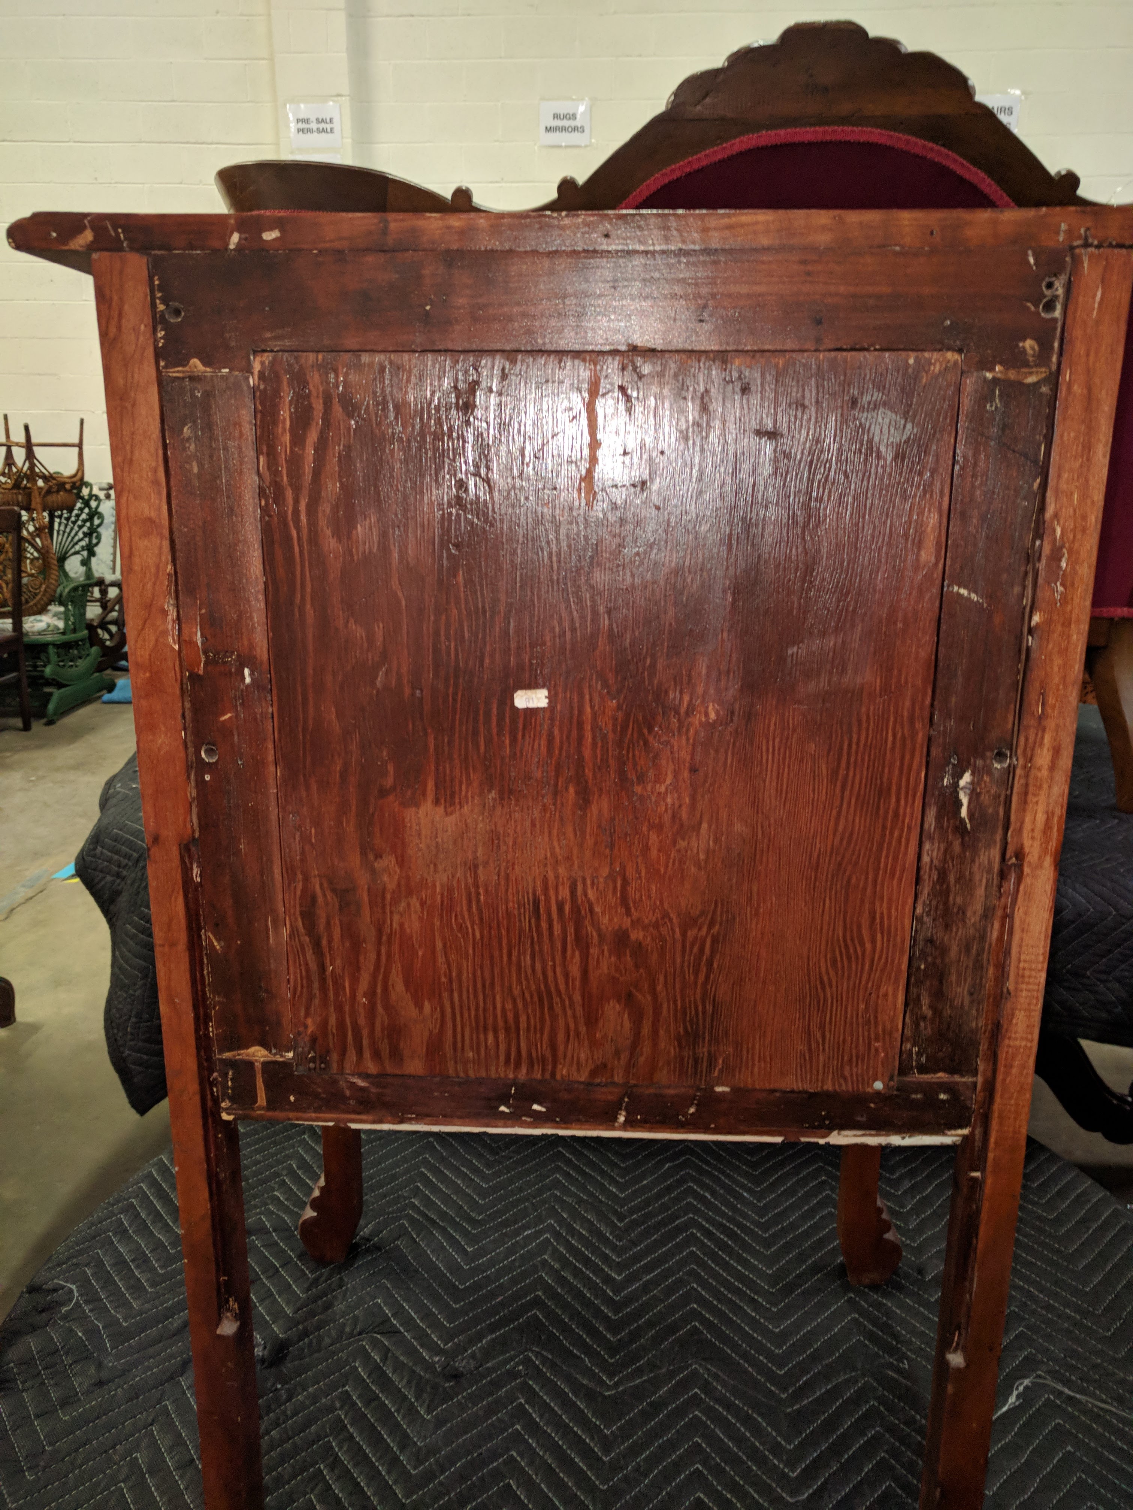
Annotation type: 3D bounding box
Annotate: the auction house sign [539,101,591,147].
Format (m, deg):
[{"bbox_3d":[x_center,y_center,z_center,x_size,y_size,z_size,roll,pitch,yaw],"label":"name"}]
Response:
[{"bbox_3d":[-0.008,-3.523,6.330,0.279,0.216,0.010,1,16,2],"label":"auction house sign"}]

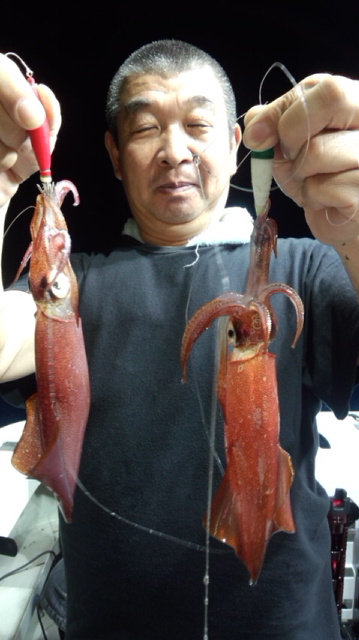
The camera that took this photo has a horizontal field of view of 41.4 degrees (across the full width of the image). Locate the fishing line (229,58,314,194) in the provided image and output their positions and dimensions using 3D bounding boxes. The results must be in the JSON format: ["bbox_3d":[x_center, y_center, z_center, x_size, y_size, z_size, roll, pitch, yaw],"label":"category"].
[{"bbox_3d":[0.072,-0.148,0.370,0.062,0.098,0.050,0,9,0],"label":"fishing line"}]

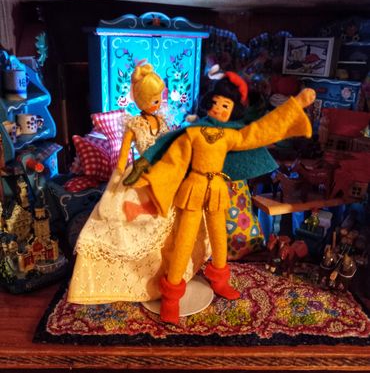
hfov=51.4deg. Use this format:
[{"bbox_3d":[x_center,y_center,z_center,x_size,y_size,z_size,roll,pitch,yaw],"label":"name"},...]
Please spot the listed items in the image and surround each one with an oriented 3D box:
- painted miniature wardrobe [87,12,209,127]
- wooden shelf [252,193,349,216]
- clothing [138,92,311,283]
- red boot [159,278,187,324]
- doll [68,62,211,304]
[{"bbox_3d":[-0.054,-0.117,0.572,0.152,0.250,0.080,-6,19,-22],"label":"painted miniature wardrobe"},{"bbox_3d":[0.153,0.018,0.513,0.124,0.009,0.054,-5,19,-19],"label":"wooden shelf"},{"bbox_3d":[0.031,0.002,0.352,0.151,0.164,0.085,1,18,-2],"label":"clothing"},{"bbox_3d":[-0.012,0.103,0.359,0.023,0.038,0.033,0,18,-5],"label":"red boot"},{"bbox_3d":[-0.041,-0.012,0.406,0.153,0.227,0.122,-8,20,-27],"label":"doll"}]

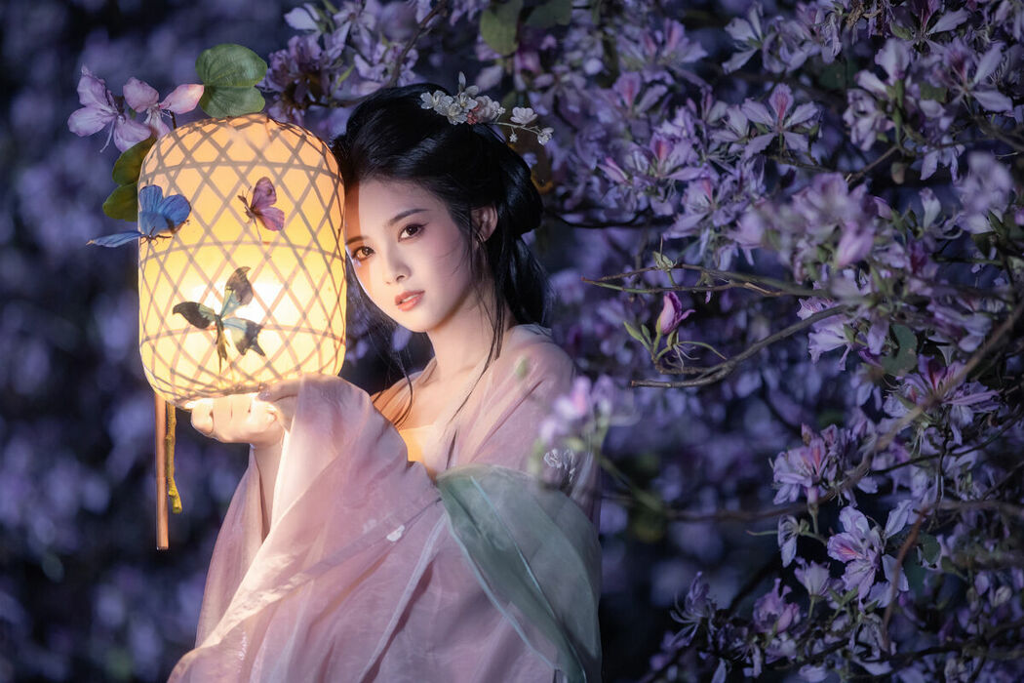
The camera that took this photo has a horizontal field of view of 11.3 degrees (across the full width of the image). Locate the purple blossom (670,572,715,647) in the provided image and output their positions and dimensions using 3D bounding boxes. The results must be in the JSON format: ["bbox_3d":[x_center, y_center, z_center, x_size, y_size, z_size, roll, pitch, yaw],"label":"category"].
[{"bbox_3d":[0.195,0.290,5.600,0.039,0.080,0.050,0,0,30],"label":"purple blossom"}]

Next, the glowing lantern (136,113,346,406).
[{"bbox_3d":[-0.282,-0.085,5.420,0.217,0.292,0.217,0,-7,0],"label":"glowing lantern"}]

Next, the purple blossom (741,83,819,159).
[{"bbox_3d":[0.291,-0.241,5.650,0.084,0.077,0.055,0,-2,0],"label":"purple blossom"}]

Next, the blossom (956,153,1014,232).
[{"bbox_3d":[0.471,-0.148,5.150,0.050,0.083,0.060,0,0,17],"label":"blossom"}]

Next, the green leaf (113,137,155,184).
[{"bbox_3d":[-0.394,-0.188,5.400,0.047,0.051,0.025,0,0,0],"label":"green leaf"}]

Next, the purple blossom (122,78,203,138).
[{"bbox_3d":[-0.355,-0.237,5.260,0.083,0.060,0.050,0,0,0],"label":"purple blossom"}]

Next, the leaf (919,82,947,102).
[{"bbox_3d":[0.463,-0.274,5.700,0.030,0.021,0.018,0,0,0],"label":"leaf"}]

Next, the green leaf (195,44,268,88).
[{"bbox_3d":[-0.292,-0.287,5.400,0.075,0.047,0.025,0,0,0],"label":"green leaf"}]

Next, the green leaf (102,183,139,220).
[{"bbox_3d":[-0.399,-0.142,5.300,0.043,0.039,0.025,0,0,11],"label":"green leaf"}]

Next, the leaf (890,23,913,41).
[{"bbox_3d":[0.414,-0.329,5.500,0.018,0.029,0.015,-37,0,0],"label":"leaf"}]

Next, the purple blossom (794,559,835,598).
[{"bbox_3d":[0.328,0.256,5.600,0.044,0.042,0.040,0,0,0],"label":"purple blossom"}]

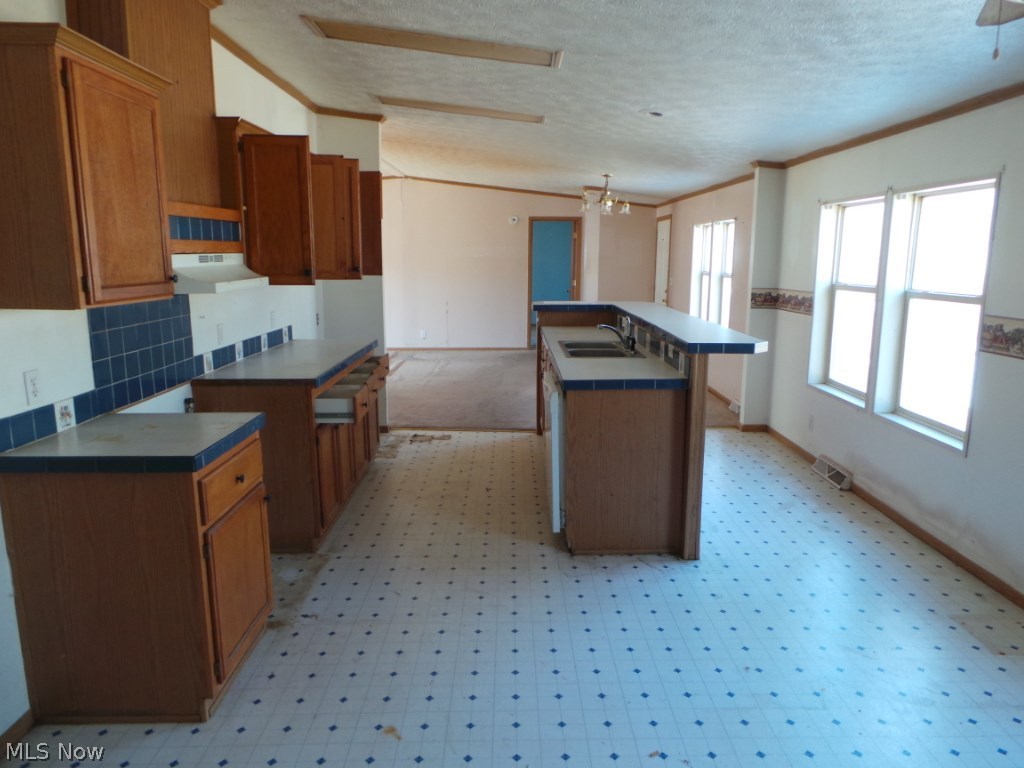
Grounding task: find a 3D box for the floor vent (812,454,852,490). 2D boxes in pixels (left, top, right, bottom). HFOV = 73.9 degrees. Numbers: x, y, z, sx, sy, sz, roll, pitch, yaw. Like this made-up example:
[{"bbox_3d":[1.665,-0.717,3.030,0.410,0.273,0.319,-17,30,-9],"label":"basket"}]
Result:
[{"bbox_3d":[2.219,0.597,4.732,0.099,0.114,0.477,0,11,0],"label":"floor vent"}]

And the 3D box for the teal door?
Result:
[{"bbox_3d":[0.683,-1.645,11.463,0.742,2.075,0.045,0,11,0],"label":"teal door"}]

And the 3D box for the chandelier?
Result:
[{"bbox_3d":[1.071,-2.141,7.698,0.560,0.447,0.561,0,11,0],"label":"chandelier"}]

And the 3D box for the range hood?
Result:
[{"bbox_3d":[-1.385,-0.489,2.961,0.439,0.162,0.757,0,11,0],"label":"range hood"}]

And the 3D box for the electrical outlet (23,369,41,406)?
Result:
[{"bbox_3d":[-1.600,0.010,2.275,0.012,0.115,0.073,0,11,0],"label":"electrical outlet"}]

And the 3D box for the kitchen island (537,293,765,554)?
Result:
[{"bbox_3d":[0.722,0.064,4.919,1.038,1.113,3.083,0,11,0],"label":"kitchen island"}]

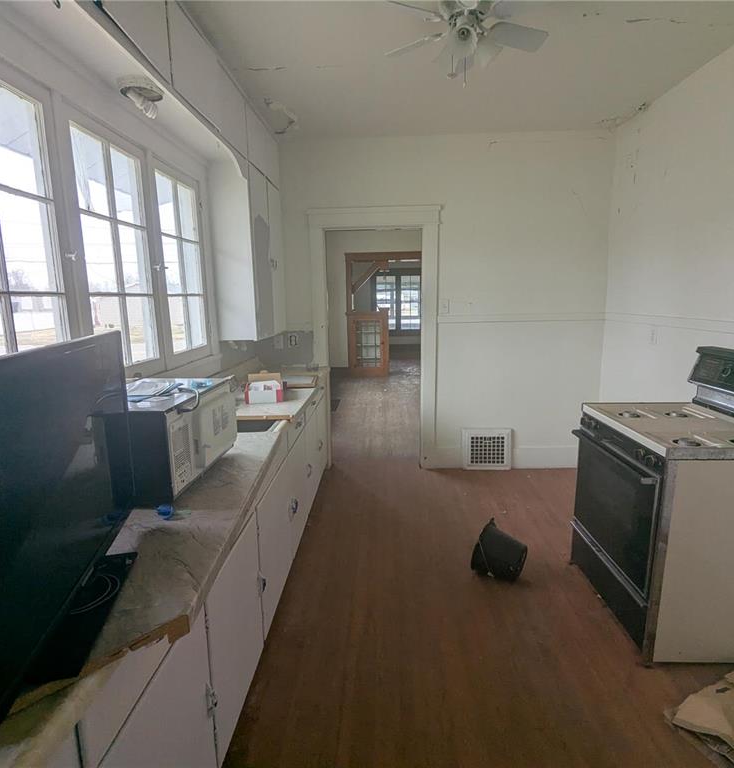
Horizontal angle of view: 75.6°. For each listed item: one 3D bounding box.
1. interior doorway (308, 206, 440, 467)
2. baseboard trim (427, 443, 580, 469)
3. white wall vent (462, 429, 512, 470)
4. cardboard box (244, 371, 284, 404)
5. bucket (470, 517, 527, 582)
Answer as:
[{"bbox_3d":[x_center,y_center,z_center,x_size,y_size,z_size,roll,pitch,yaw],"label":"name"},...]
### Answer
[{"bbox_3d":[0.072,-0.342,4.033,1.053,2.205,0.140,0,11,3],"label":"interior doorway"},{"bbox_3d":[1.244,0.640,4.114,1.404,0.214,0.025,0,11,3],"label":"baseboard trim"},{"bbox_3d":[1.042,0.564,4.101,0.435,0.374,0.045,0,11,3],"label":"white wall vent"},{"bbox_3d":[-0.636,0.018,2.919,0.230,0.175,0.140,-3,11,-11],"label":"cardboard box"},{"bbox_3d":[0.720,0.924,2.546,0.225,0.285,0.285,17,19,32],"label":"bucket"}]

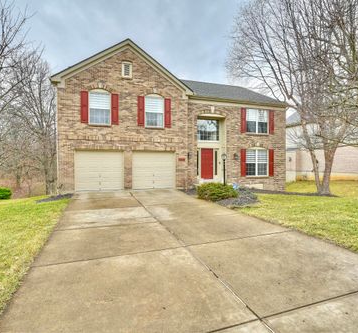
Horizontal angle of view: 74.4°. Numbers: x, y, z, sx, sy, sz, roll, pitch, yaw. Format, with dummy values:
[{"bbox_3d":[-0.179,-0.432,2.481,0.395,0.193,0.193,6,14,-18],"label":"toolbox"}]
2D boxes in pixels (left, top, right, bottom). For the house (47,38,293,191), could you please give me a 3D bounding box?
[{"bbox_3d":[-0.767,-2.841,19.074,15.200,8.750,11.000,0,0,-18],"label":"house"}]

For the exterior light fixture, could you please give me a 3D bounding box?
[{"bbox_3d":[2.087,0.370,10.800,0.250,1.920,0.250,0,0,-18],"label":"exterior light fixture"}]

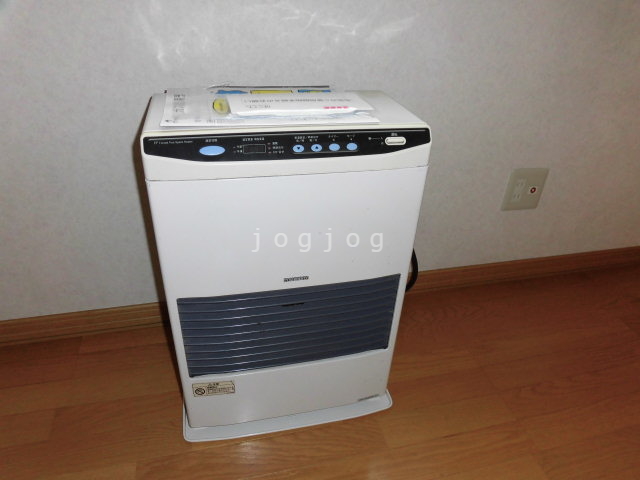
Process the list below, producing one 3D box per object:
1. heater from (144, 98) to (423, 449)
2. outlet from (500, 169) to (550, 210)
[{"bbox_3d":[-0.066,0.061,0.856,0.438,0.612,0.270,-5,33,-13],"label":"heater"},{"bbox_3d":[0.559,-0.138,1.208,0.116,0.120,0.010,-5,32,-14],"label":"outlet"}]

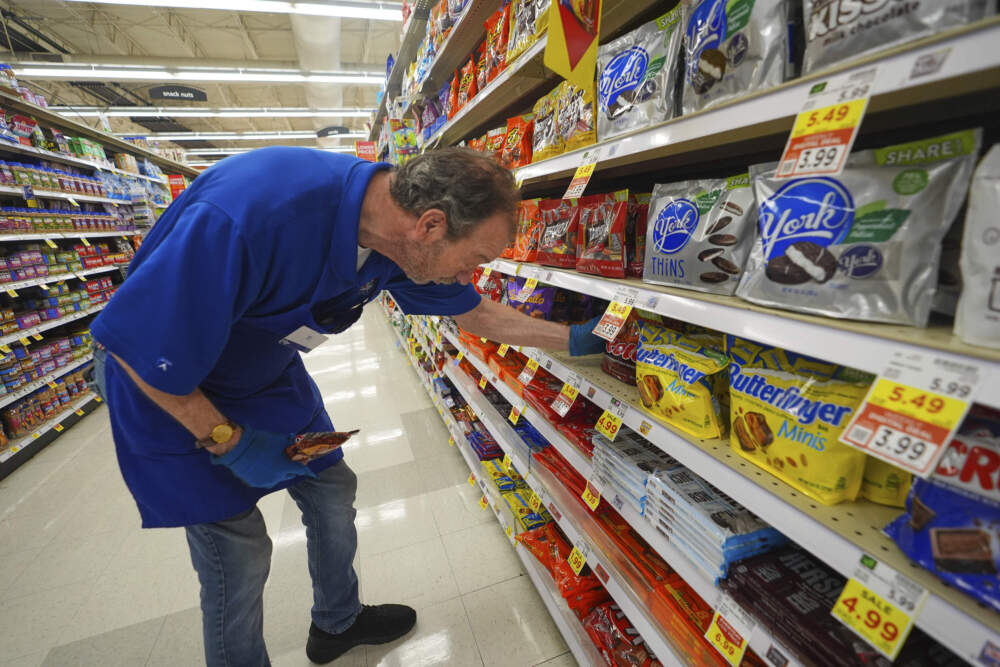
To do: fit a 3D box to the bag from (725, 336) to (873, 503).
[{"bbox_3d":[0.397,0.101,0.593,0.067,0.174,0.183,-8,15,-18],"label":"bag"}]

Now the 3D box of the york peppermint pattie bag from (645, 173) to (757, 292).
[{"bbox_3d":[0.321,-0.159,0.717,0.059,0.173,0.206,-8,15,-18],"label":"york peppermint pattie bag"}]

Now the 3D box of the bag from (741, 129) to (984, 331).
[{"bbox_3d":[0.390,-0.117,0.526,0.060,0.180,0.226,-8,15,-18],"label":"bag"}]

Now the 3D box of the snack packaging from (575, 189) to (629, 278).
[{"bbox_3d":[0.229,-0.213,0.951,0.052,0.169,0.178,-8,15,-18],"label":"snack packaging"}]

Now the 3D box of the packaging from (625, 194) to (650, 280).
[{"bbox_3d":[0.282,-0.218,0.965,0.052,0.164,0.178,-8,15,-18],"label":"packaging"}]

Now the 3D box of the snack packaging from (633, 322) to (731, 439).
[{"bbox_3d":[0.317,0.074,0.760,0.066,0.150,0.182,-9,16,-22],"label":"snack packaging"}]

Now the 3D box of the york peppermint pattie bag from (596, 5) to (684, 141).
[{"bbox_3d":[0.250,-0.439,0.791,0.060,0.182,0.222,-8,15,-18],"label":"york peppermint pattie bag"}]

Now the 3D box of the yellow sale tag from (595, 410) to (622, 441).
[{"bbox_3d":[0.212,0.179,0.869,0.005,0.045,0.060,18,6,-23],"label":"yellow sale tag"}]

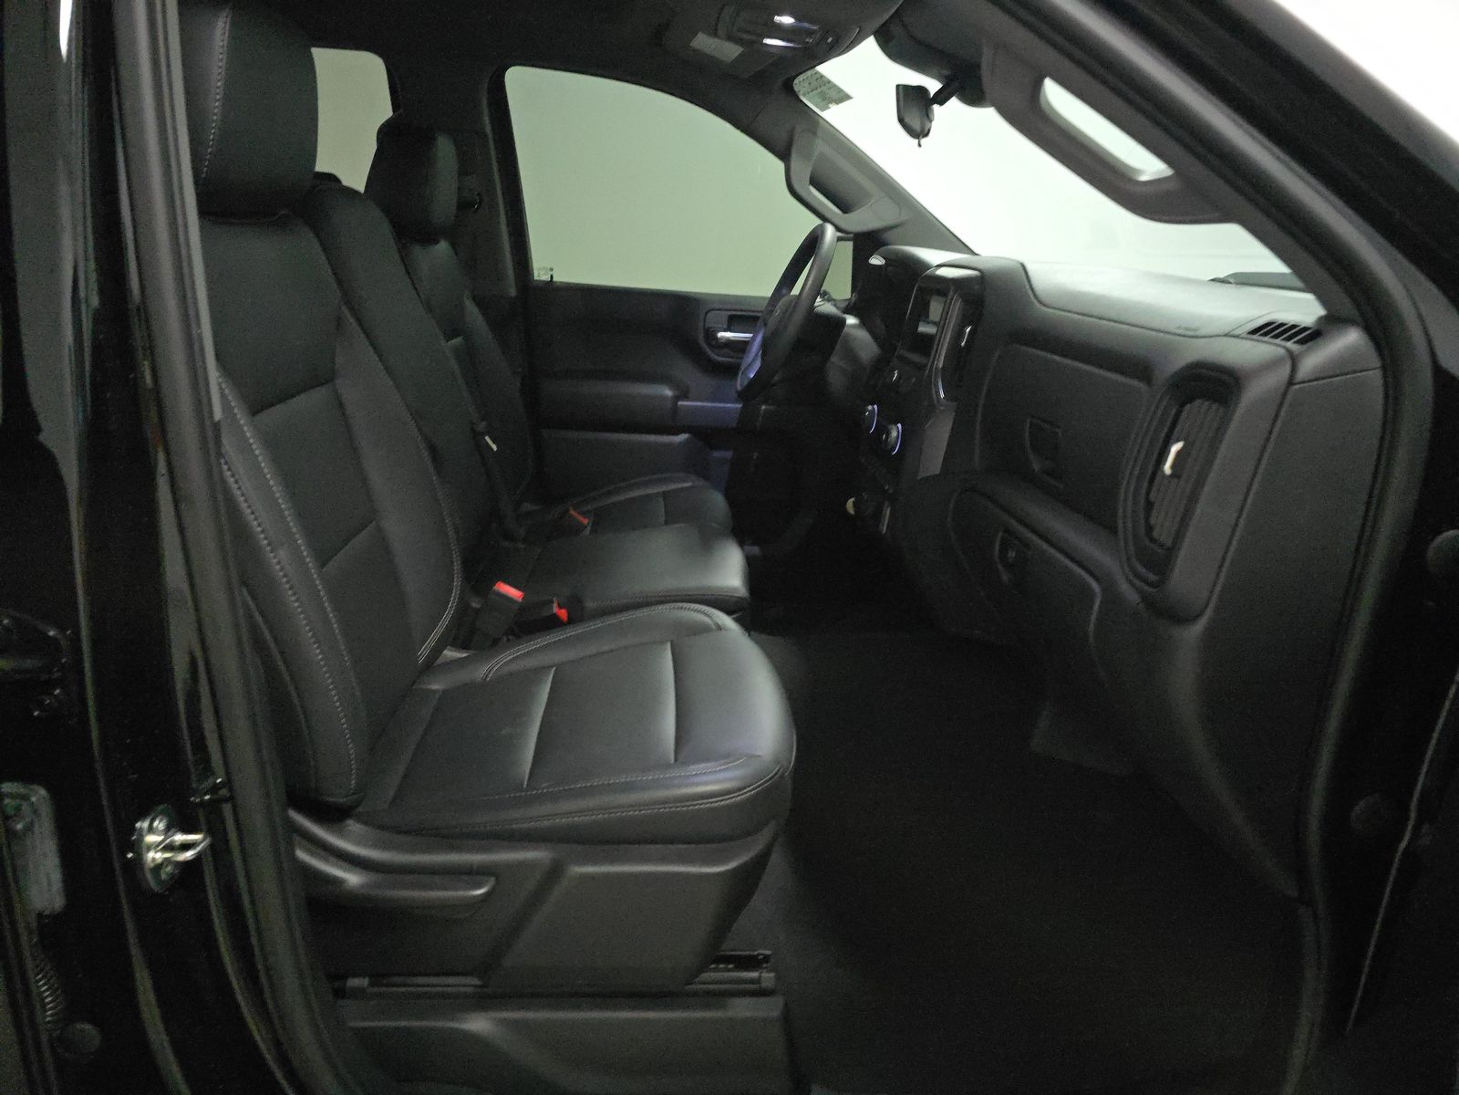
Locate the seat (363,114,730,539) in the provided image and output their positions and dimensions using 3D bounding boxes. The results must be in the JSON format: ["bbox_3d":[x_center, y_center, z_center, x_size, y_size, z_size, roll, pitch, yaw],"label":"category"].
[{"bbox_3d":[-0.345,-0.261,1.962,0.740,1.085,0.540,2,16,-5],"label":"seat"}]

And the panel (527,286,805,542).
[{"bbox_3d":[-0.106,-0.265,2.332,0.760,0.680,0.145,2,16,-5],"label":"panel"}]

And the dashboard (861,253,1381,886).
[{"bbox_3d":[0.500,-0.167,1.574,0.520,0.605,1.460,2,16,-5],"label":"dashboard"}]

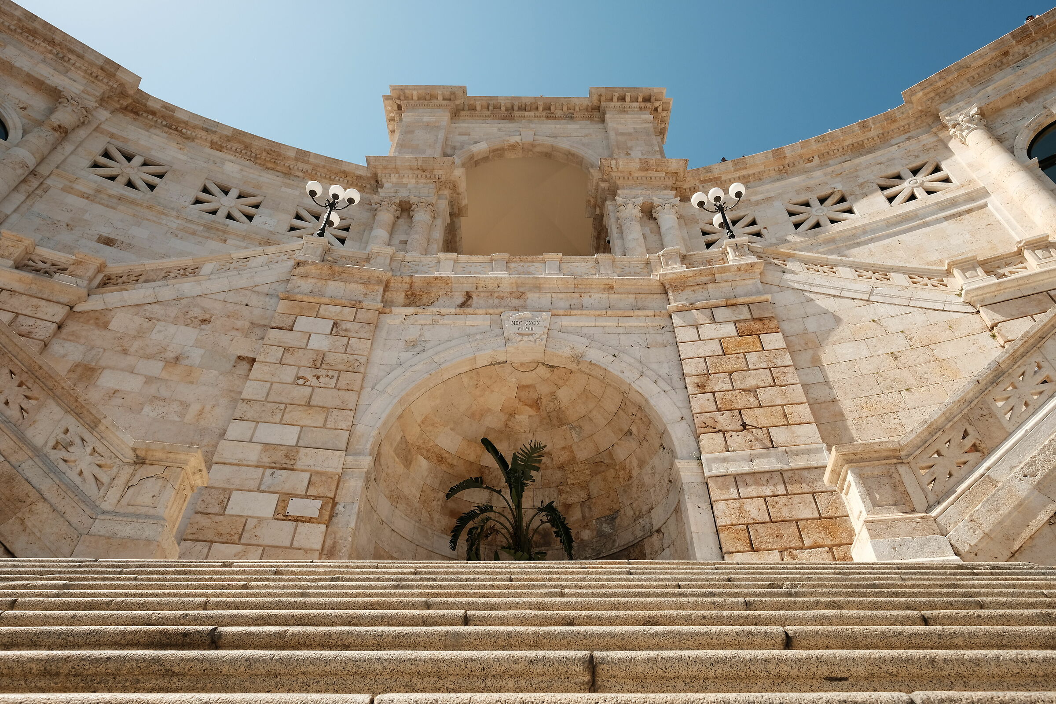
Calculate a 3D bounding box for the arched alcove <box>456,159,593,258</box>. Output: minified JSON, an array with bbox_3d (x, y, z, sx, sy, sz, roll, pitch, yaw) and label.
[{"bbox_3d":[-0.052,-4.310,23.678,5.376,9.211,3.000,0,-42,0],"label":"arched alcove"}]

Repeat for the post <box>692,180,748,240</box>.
[{"bbox_3d":[5.188,-3.404,16.273,1.396,2.558,1.264,-6,-43,7],"label":"post"}]

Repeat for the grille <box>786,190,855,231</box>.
[{"bbox_3d":[8.755,-4.126,18.436,1.667,1.466,0.250,-13,-44,15],"label":"grille"}]

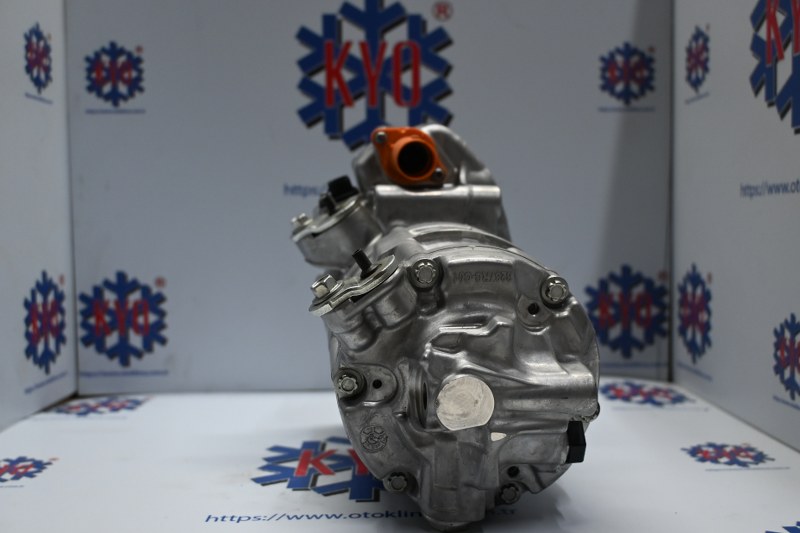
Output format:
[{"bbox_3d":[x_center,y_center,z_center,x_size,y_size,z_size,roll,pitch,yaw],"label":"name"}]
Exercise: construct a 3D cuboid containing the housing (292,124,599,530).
[{"bbox_3d":[0.013,0.011,0.462,0.150,0.190,0.235,0,8,-8],"label":"housing"}]

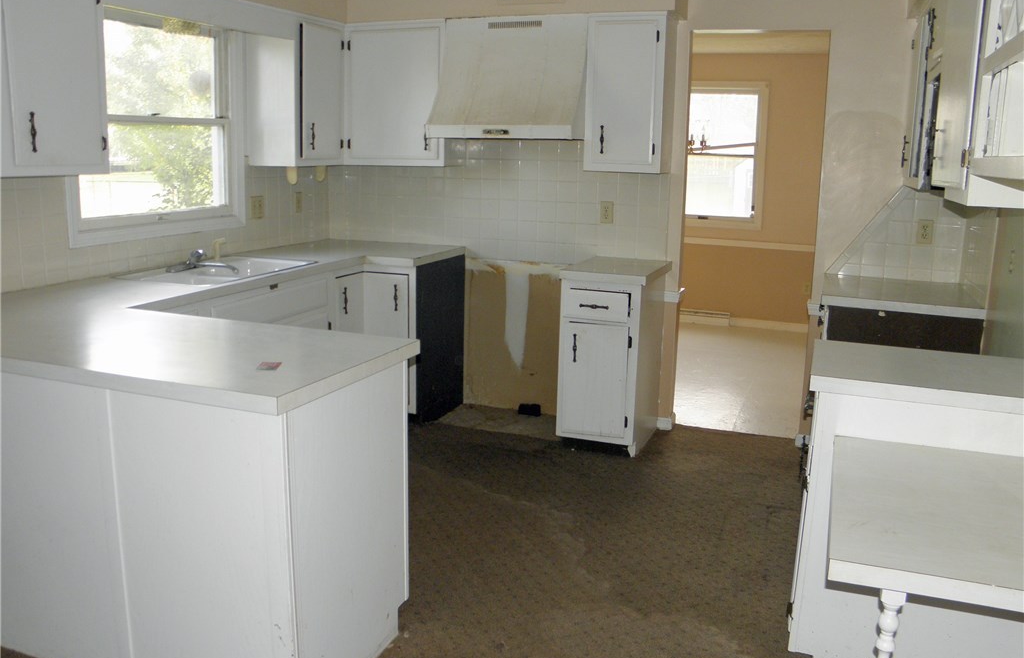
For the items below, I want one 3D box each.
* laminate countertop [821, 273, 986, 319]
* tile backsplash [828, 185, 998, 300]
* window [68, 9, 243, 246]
[{"bbox_3d":[1.714,-0.158,3.703,0.601,0.042,0.773,6,13,21],"label":"laminate countertop"},{"bbox_3d":[1.729,-0.402,3.676,0.601,0.447,0.723,6,13,21],"label":"tile backsplash"},{"bbox_3d":[-1.637,-0.951,3.853,0.110,1.041,1.126,6,13,21],"label":"window"}]

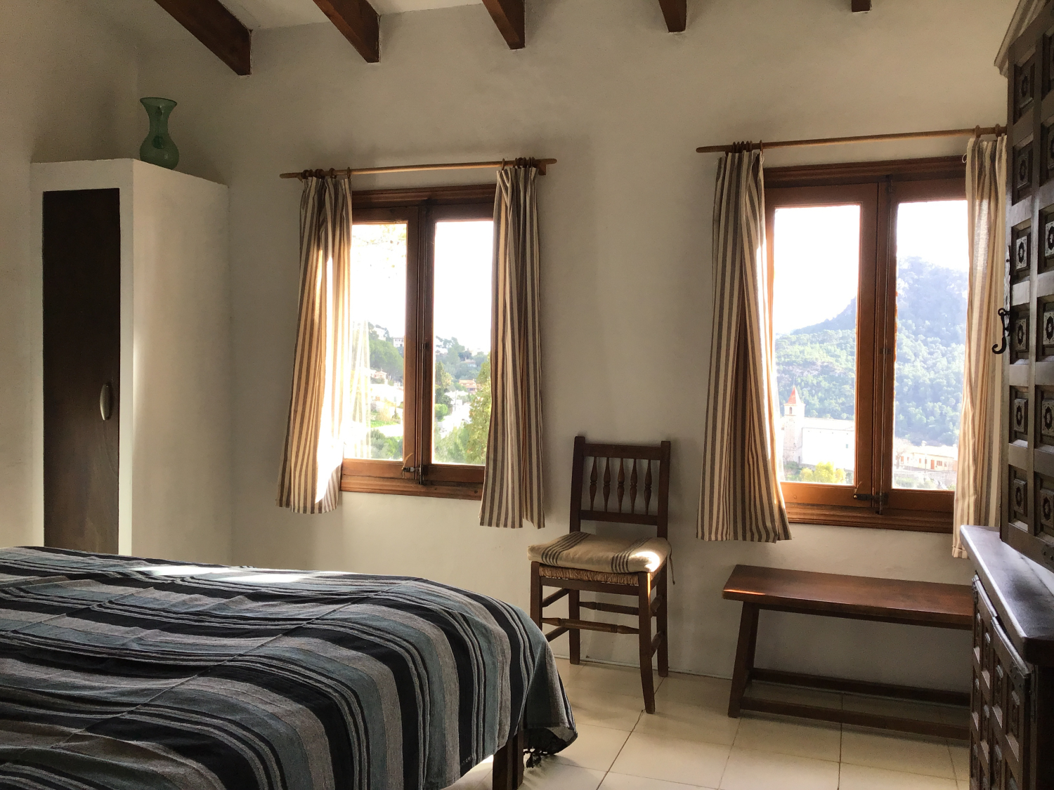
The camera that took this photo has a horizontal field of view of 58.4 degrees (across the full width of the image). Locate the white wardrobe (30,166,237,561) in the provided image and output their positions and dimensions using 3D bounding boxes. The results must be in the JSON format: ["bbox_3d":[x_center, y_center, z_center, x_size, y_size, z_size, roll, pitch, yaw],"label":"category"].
[{"bbox_3d":[-1.739,0.032,4.182,0.509,1.991,0.587,1,2,20],"label":"white wardrobe"}]

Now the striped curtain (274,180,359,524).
[{"bbox_3d":[-0.919,-0.214,4.099,0.390,1.450,0.122,1,2,20],"label":"striped curtain"}]

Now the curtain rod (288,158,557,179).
[{"bbox_3d":[-0.482,-0.931,3.919,1.278,0.047,0.058,1,2,20],"label":"curtain rod"}]

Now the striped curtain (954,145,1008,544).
[{"bbox_3d":[1.601,-0.155,3.173,0.285,1.450,0.122,1,2,20],"label":"striped curtain"}]

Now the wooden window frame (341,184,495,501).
[{"bbox_3d":[-0.464,-0.222,4.011,0.932,1.307,0.111,1,2,20],"label":"wooden window frame"}]

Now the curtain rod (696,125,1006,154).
[{"bbox_3d":[1.225,-0.891,3.292,1.270,0.047,0.058,1,2,20],"label":"curtain rod"}]

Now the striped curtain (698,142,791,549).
[{"bbox_3d":[0.808,-0.171,3.464,0.344,1.456,0.122,1,2,20],"label":"striped curtain"}]

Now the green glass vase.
[{"bbox_3d":[-1.586,-1.116,4.072,0.169,0.306,0.169,1,2,20],"label":"green glass vase"}]

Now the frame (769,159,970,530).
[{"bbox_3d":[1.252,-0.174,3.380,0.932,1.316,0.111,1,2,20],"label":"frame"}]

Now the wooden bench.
[{"bbox_3d":[1.214,0.880,3.192,1.048,0.431,0.431,1,2,20],"label":"wooden bench"}]

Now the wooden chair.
[{"bbox_3d":[0.297,0.625,3.478,0.469,0.899,0.495,1,2,20],"label":"wooden chair"}]

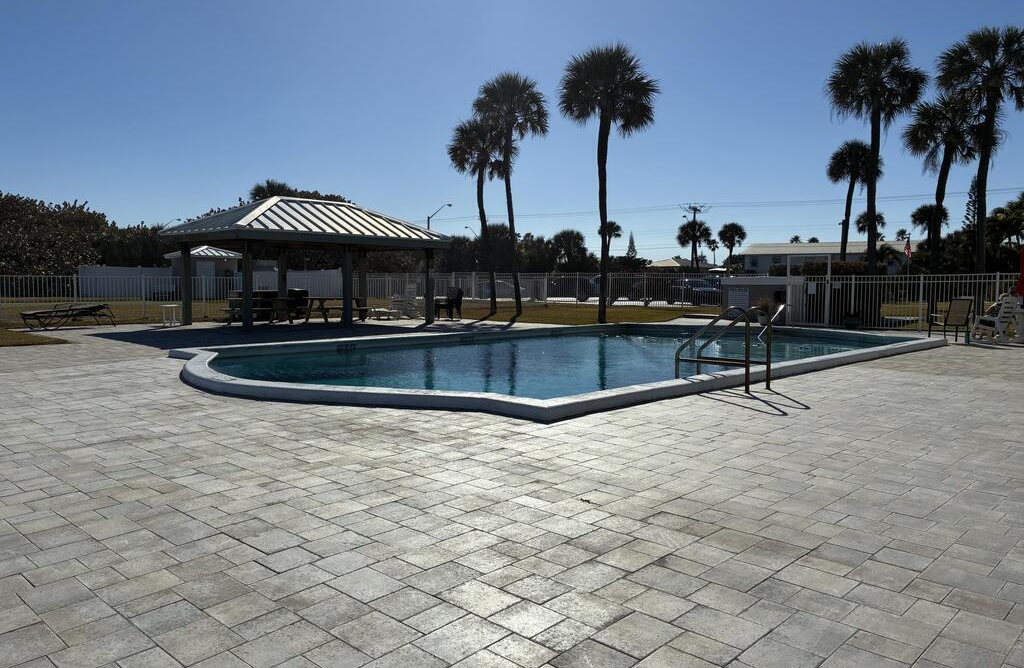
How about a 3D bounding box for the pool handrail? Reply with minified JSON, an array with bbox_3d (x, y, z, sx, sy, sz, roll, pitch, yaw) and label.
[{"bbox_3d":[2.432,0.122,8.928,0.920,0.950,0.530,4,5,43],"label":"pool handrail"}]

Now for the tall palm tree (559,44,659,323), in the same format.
[{"bbox_3d":[3.011,-4.689,24.000,3.027,8.691,3.027,0,3,0],"label":"tall palm tree"}]

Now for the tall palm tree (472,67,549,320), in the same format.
[{"bbox_3d":[-0.059,-5.461,30.000,2.876,9.479,2.876,0,3,0],"label":"tall palm tree"}]

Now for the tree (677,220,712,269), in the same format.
[{"bbox_3d":[14.712,-5.895,62.000,2.815,6.510,2.815,0,3,0],"label":"tree"}]

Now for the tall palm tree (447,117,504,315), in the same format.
[{"bbox_3d":[-1.410,-4.566,29.700,2.173,7.665,2.173,0,3,0],"label":"tall palm tree"}]

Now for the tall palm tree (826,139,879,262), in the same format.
[{"bbox_3d":[15.985,-5.049,36.000,2.452,8.017,2.452,0,3,0],"label":"tall palm tree"}]

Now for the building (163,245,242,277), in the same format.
[{"bbox_3d":[-14.892,-2.839,37.346,2.750,3.000,2.750,4,5,43],"label":"building"}]

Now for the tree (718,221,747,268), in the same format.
[{"bbox_3d":[18.836,-6.212,66.000,2.497,6.713,2.497,0,3,0],"label":"tree"}]

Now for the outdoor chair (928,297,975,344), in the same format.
[{"bbox_3d":[9.257,-0.278,16.200,0.600,0.960,0.720,0,4,-3],"label":"outdoor chair"}]

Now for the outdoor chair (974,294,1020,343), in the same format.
[{"bbox_3d":[10.006,-0.310,15.900,0.750,0.980,0.820,-2,4,-37],"label":"outdoor chair"}]

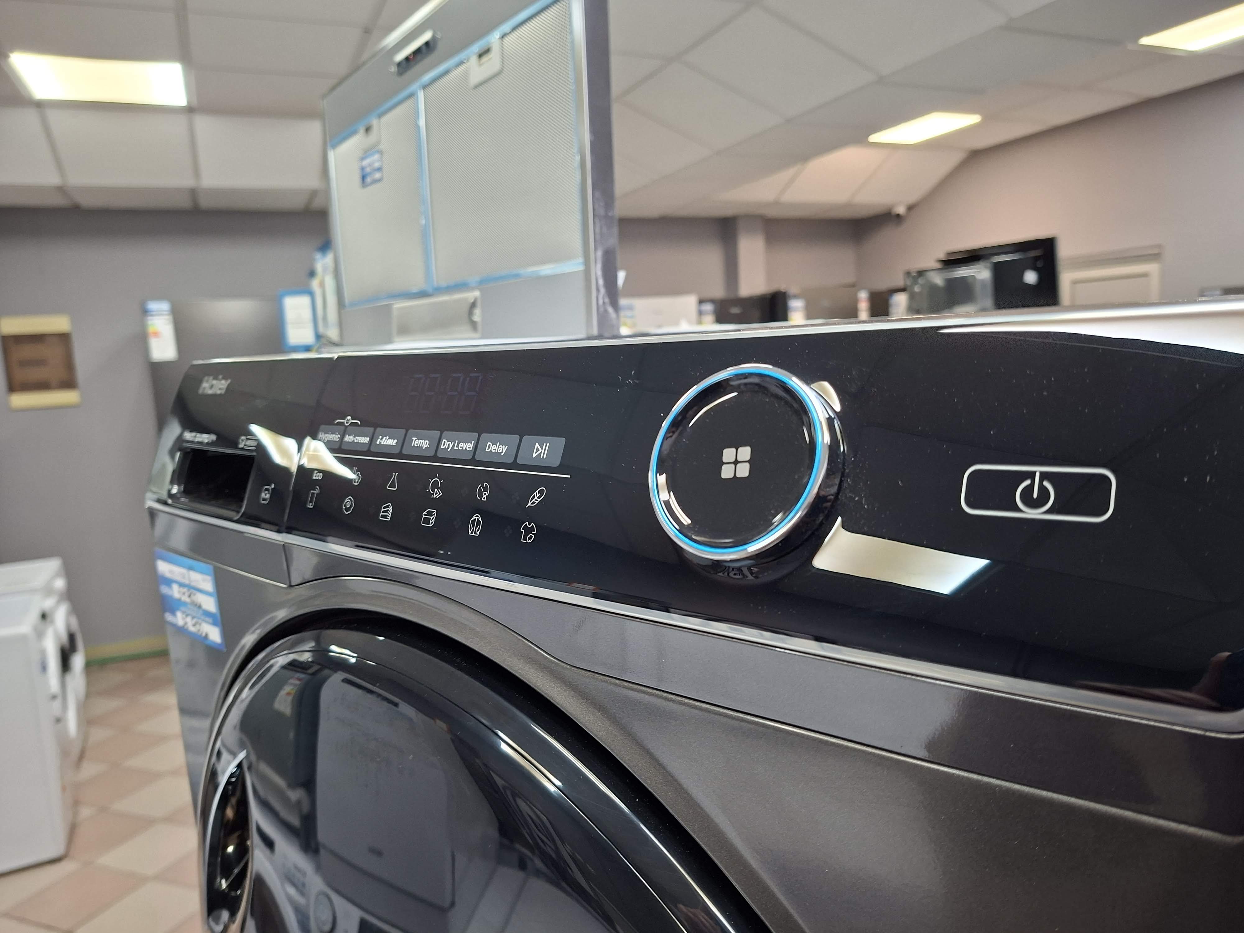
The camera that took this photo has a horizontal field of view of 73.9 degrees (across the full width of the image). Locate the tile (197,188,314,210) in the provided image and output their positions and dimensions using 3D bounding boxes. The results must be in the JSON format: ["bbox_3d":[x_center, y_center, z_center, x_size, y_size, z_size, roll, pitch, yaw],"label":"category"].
[{"bbox_3d":[-2.112,-1.540,4.760,0.595,0.020,0.595,-8,9,-25],"label":"tile"}]

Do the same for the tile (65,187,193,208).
[{"bbox_3d":[-2.652,-1.467,4.510,0.595,0.020,0.595,-8,9,-25],"label":"tile"}]

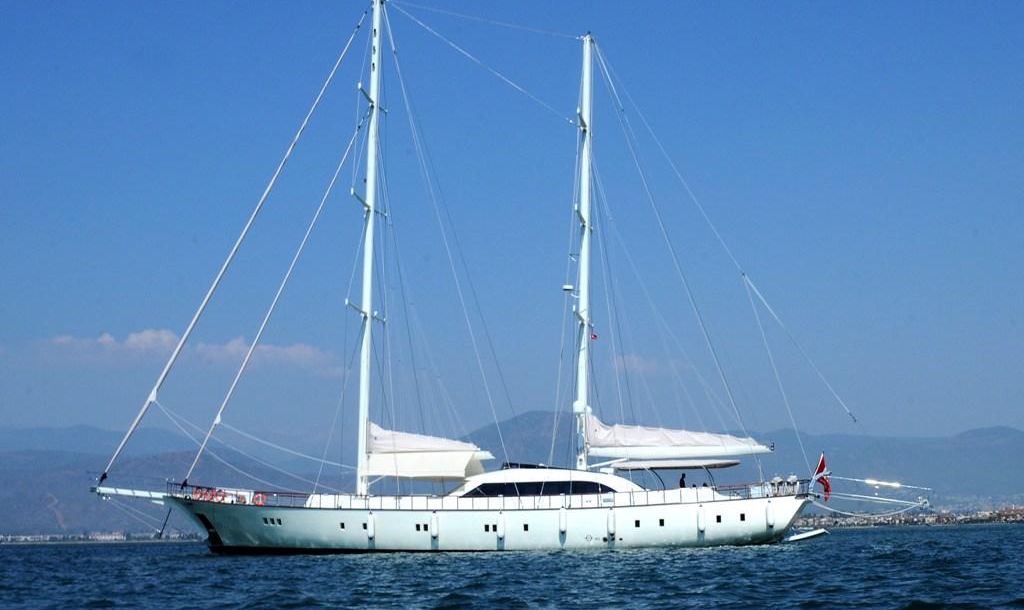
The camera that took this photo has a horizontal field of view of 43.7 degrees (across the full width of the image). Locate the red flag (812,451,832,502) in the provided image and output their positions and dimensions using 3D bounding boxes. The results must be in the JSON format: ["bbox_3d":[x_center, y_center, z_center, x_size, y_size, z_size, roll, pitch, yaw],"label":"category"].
[{"bbox_3d":[18.053,9.981,74.190,1.072,2.822,0.550,-3,-10,13],"label":"red flag"}]

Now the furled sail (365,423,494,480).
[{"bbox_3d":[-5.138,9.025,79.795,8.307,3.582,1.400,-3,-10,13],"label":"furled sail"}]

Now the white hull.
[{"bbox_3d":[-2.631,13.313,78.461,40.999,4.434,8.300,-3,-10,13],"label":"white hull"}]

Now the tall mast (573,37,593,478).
[{"bbox_3d":[4.575,-3.636,79.720,0.500,27.831,0.450,-1,-10,13],"label":"tall mast"}]

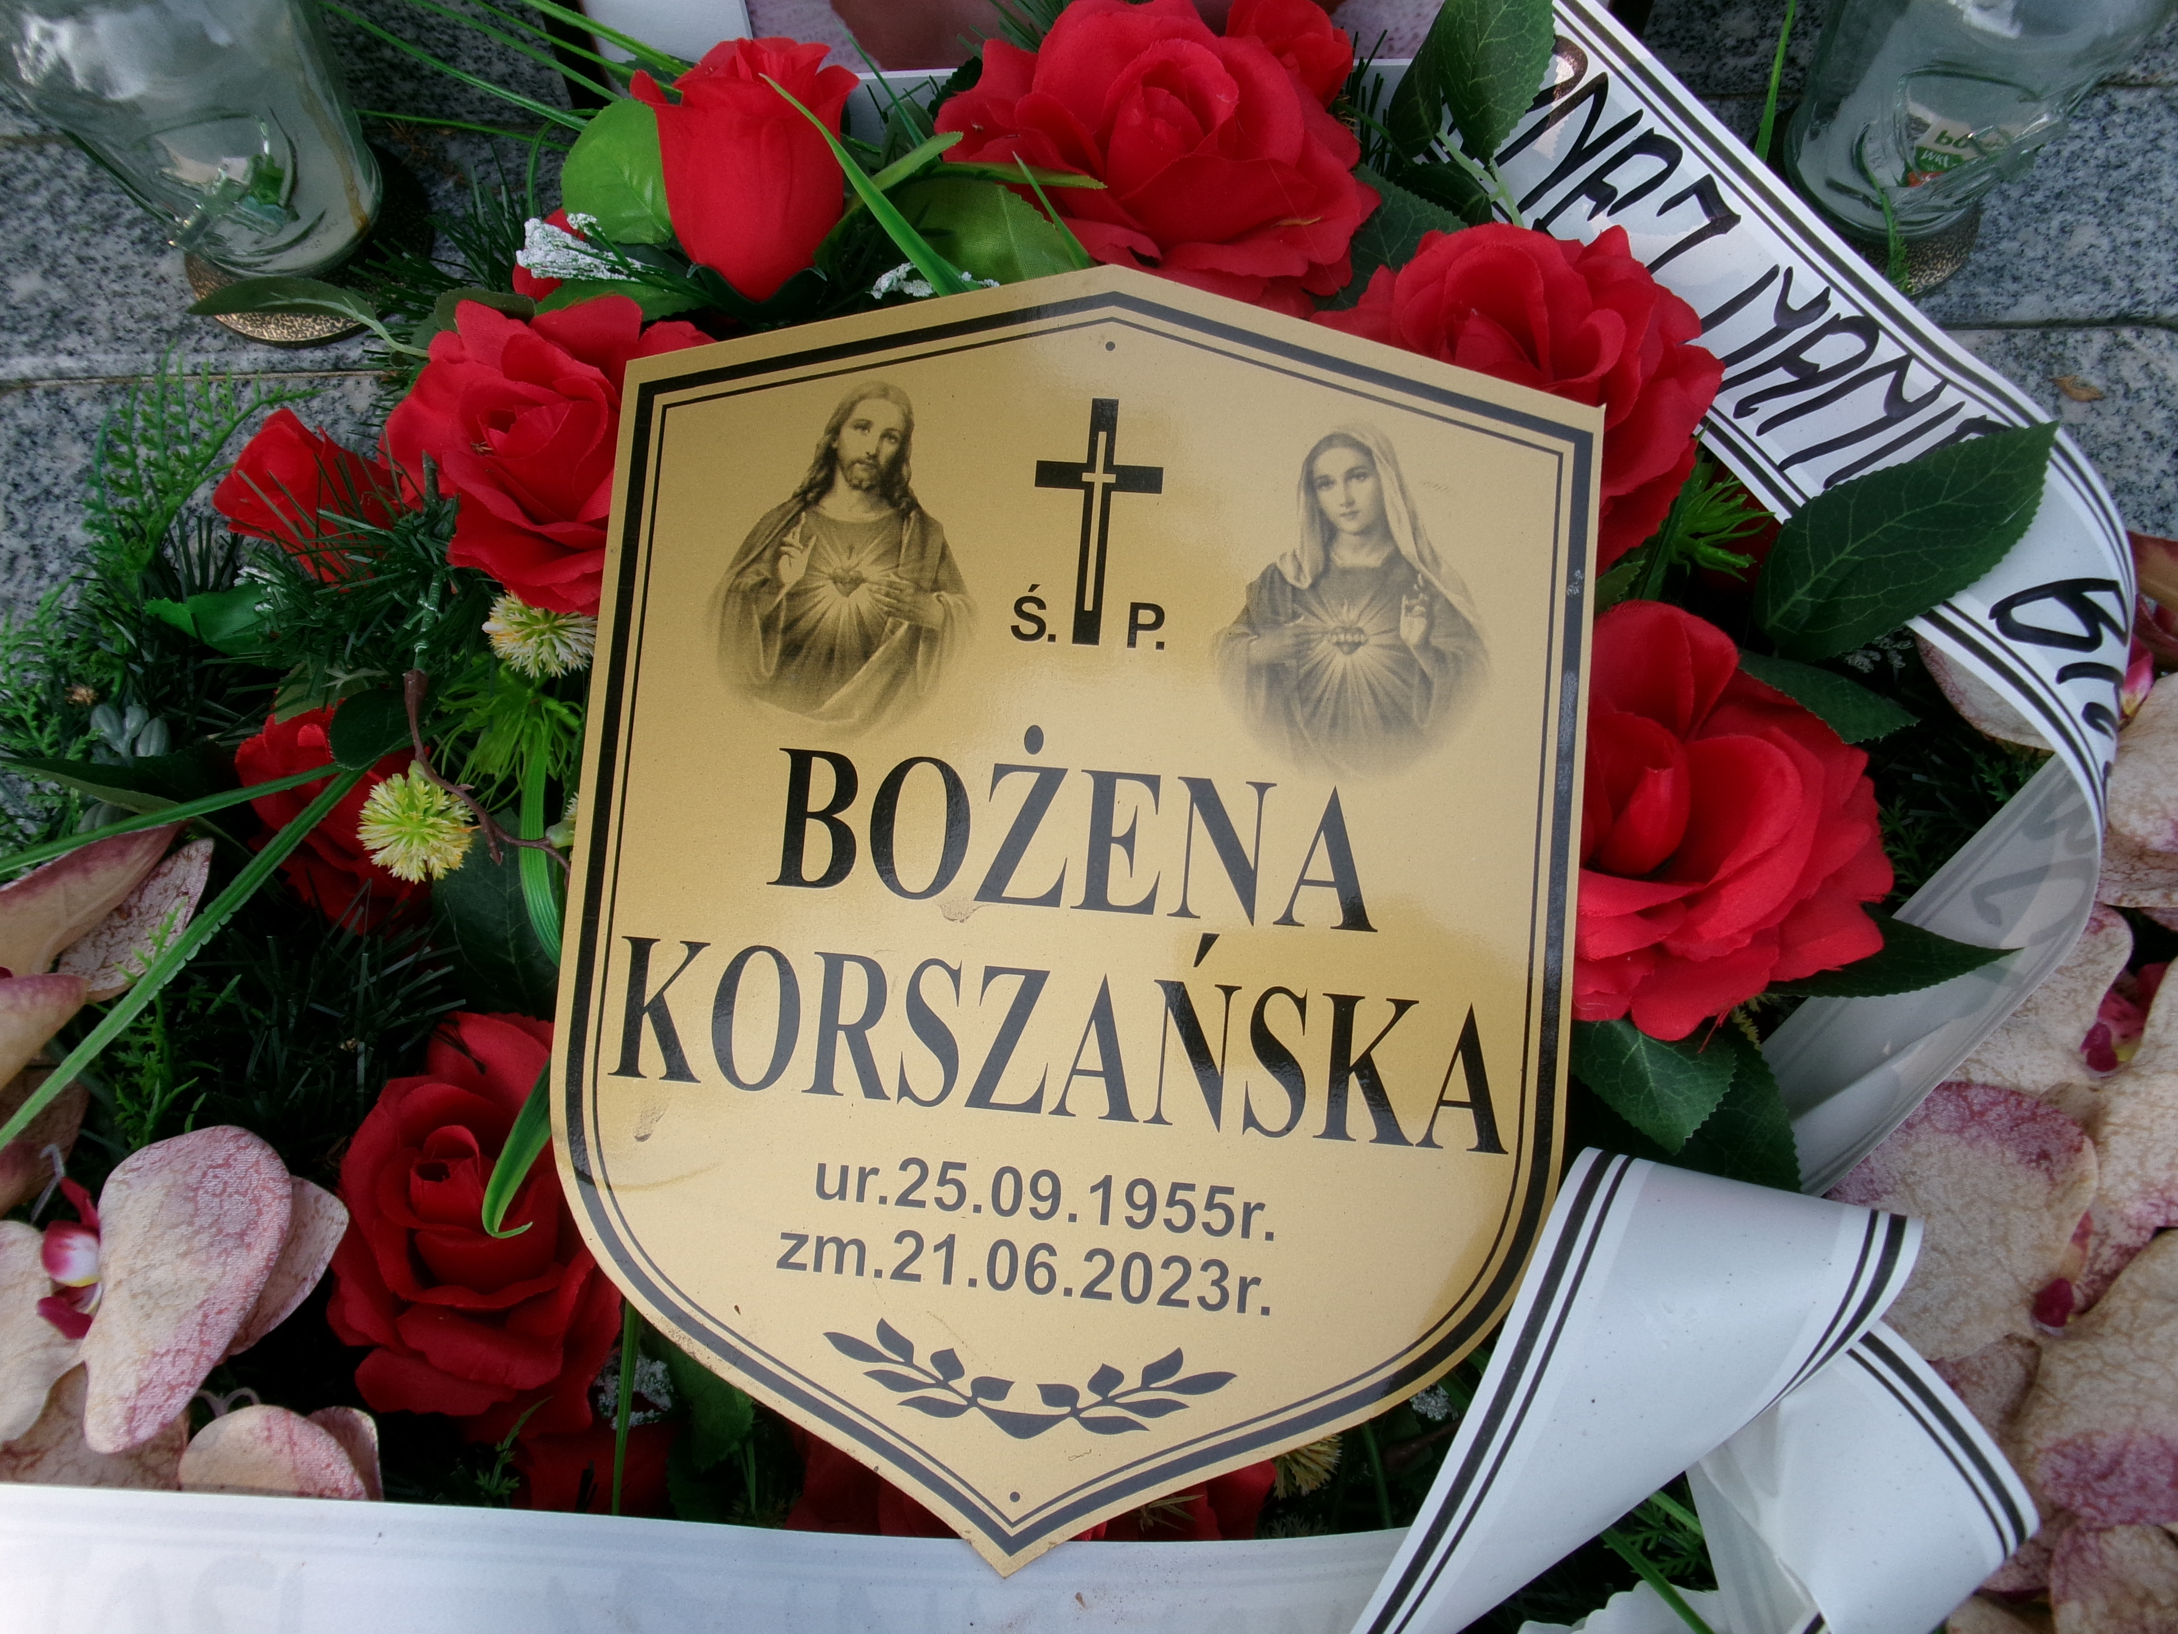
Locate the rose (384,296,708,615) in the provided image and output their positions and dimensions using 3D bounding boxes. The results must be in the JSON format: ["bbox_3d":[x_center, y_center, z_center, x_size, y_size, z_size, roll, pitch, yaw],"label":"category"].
[{"bbox_3d":[-0.140,-0.092,0.445,0.085,0.055,0.083,-3,72,11],"label":"rose"}]

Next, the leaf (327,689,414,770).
[{"bbox_3d":[-0.165,-0.020,0.405,0.025,0.010,0.020,-29,66,-6],"label":"leaf"}]

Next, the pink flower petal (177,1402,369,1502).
[{"bbox_3d":[-0.190,0.151,0.410,0.045,0.014,0.035,0,72,0],"label":"pink flower petal"}]

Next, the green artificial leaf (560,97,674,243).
[{"bbox_3d":[-0.111,-0.157,0.425,0.034,0.009,0.041,-41,84,-2],"label":"green artificial leaf"}]

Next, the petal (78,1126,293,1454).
[{"bbox_3d":[-0.182,0.095,0.355,0.042,0.018,0.068,22,90,22],"label":"petal"}]

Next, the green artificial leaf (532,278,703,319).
[{"bbox_3d":[-0.117,-0.129,0.443,0.048,0.009,0.025,-4,73,-1],"label":"green artificial leaf"}]

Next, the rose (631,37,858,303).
[{"bbox_3d":[-0.080,-0.150,0.410,0.051,0.056,0.051,6,39,-4],"label":"rose"}]

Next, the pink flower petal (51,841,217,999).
[{"bbox_3d":[-0.234,0.025,0.430,0.028,0.012,0.053,43,82,8],"label":"pink flower petal"}]

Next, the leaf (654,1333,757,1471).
[{"bbox_3d":[-0.084,0.126,0.385,0.027,0.010,0.039,-14,96,7],"label":"leaf"}]

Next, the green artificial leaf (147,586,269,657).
[{"bbox_3d":[-0.219,-0.048,0.440,0.038,0.011,0.024,13,59,7],"label":"green artificial leaf"}]

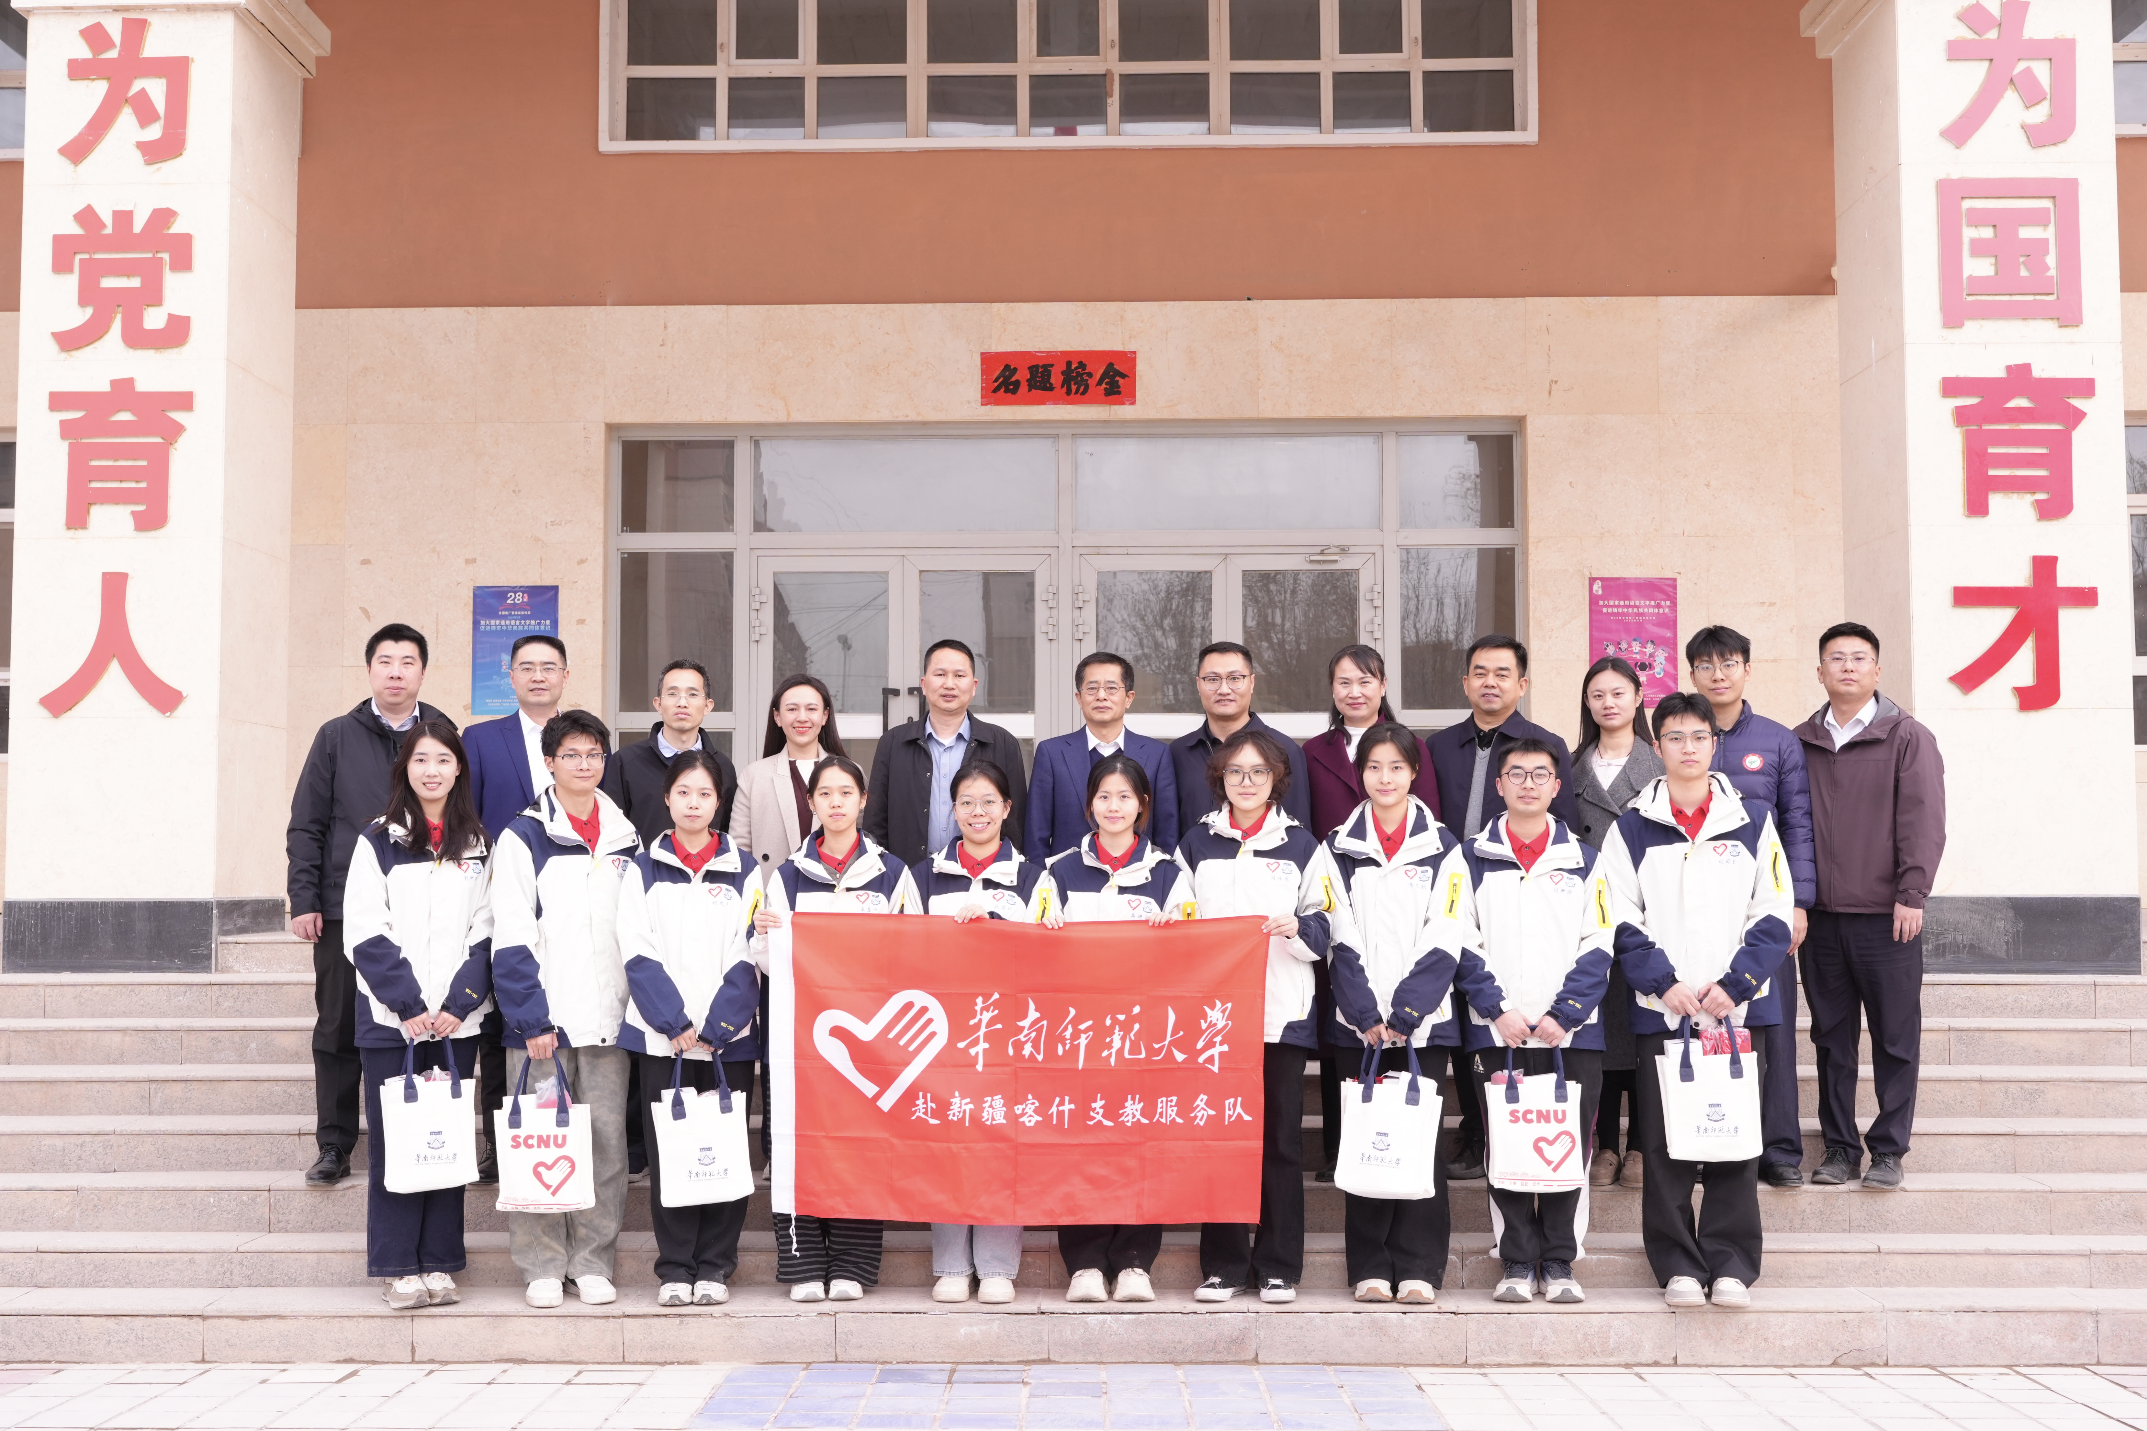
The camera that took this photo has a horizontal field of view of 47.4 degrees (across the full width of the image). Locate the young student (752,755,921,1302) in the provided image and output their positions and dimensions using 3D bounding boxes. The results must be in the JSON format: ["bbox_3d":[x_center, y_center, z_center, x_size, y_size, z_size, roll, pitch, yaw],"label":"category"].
[{"bbox_3d":[-0.706,0.918,7.302,0.480,1.598,0.360,0,-4,-3],"label":"young student"}]

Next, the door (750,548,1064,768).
[{"bbox_3d":[-0.974,0.143,14.084,1.748,2.179,0.100,0,-4,2],"label":"door"}]

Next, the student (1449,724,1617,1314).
[{"bbox_3d":[1.338,0.890,7.243,0.480,1.654,0.360,-1,-4,12],"label":"student"}]

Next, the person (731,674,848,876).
[{"bbox_3d":[-0.858,0.679,7.862,0.460,1.623,0.330,1,-4,-10],"label":"person"}]

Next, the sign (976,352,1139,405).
[{"bbox_3d":[-0.087,-1.980,14.351,0.913,0.328,0.010,0,-4,1],"label":"sign"}]

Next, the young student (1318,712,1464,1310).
[{"bbox_3d":[0.944,0.875,7.280,0.414,1.722,0.360,0,-4,5],"label":"young student"}]

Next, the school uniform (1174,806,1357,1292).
[{"bbox_3d":[0.569,0.989,7.273,0.544,1.438,0.370,0,-4,6],"label":"school uniform"}]

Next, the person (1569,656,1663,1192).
[{"bbox_3d":[1.732,0.649,7.865,0.460,1.684,0.330,-1,-5,14],"label":"person"}]

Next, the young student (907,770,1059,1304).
[{"bbox_3d":[-0.270,0.923,7.302,0.440,1.598,0.360,0,-4,-2],"label":"young student"}]

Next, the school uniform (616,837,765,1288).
[{"bbox_3d":[-1.143,1.028,7.294,0.430,1.364,0.310,1,-4,-9],"label":"school uniform"}]

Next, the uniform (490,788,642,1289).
[{"bbox_3d":[-1.515,0.960,7.299,0.460,1.491,0.320,1,-4,-16],"label":"uniform"}]

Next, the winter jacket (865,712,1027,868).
[{"bbox_3d":[-0.405,0.354,7.813,0.536,0.710,0.310,0,-4,-3],"label":"winter jacket"}]

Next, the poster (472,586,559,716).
[{"bbox_3d":[-3.263,-0.377,14.300,0.513,0.771,0.010,0,-4,1],"label":"poster"}]

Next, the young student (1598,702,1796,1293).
[{"bbox_3d":[1.831,0.827,7.249,0.560,1.790,0.380,-1,-5,14],"label":"young student"}]

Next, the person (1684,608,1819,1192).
[{"bbox_3d":[2.107,0.588,7.798,0.519,1.761,0.340,-1,-4,11],"label":"person"}]

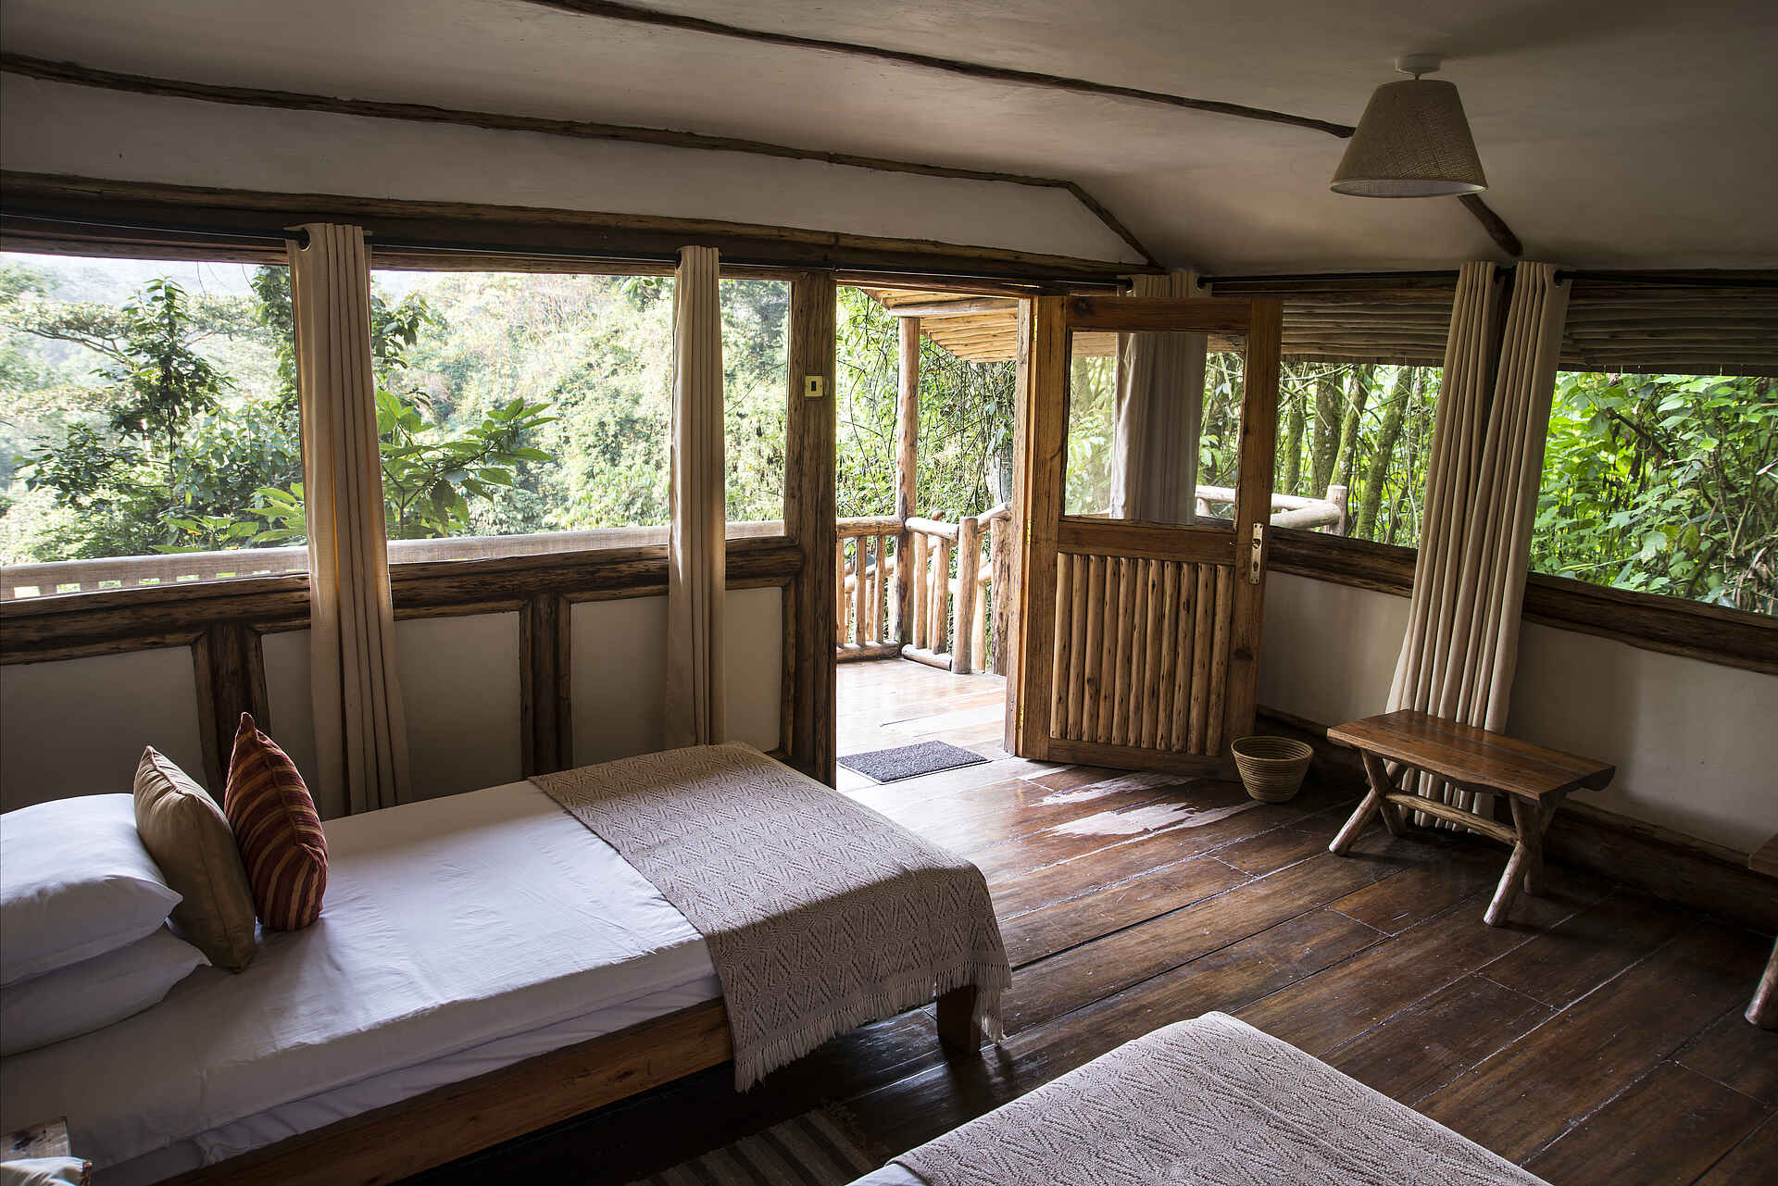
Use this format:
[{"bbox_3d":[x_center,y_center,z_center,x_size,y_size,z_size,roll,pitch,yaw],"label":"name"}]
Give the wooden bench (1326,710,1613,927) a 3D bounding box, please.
[{"bbox_3d":[1.959,0.759,4.115,0.490,0.470,0.735,-7,14,-33],"label":"wooden bench"}]

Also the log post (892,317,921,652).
[{"bbox_3d":[0.084,-0.579,6.714,0.120,1.917,0.120,1,12,0],"label":"log post"}]

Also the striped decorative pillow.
[{"bbox_3d":[-1.391,0.519,2.671,0.160,0.380,0.380,-13,18,-32],"label":"striped decorative pillow"}]

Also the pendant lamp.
[{"bbox_3d":[1.123,-1.012,2.562,0.310,0.270,0.310,-7,14,-33],"label":"pendant lamp"}]

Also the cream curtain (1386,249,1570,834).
[{"bbox_3d":[2.095,-0.111,4.232,0.150,2.050,0.430,-7,14,-33],"label":"cream curtain"}]

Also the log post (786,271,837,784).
[{"bbox_3d":[-0.288,-0.138,4.375,0.180,2.004,0.180,-7,14,-33],"label":"log post"}]

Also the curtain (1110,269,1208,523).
[{"bbox_3d":[1.128,-0.325,5.111,0.320,2.030,0.180,4,12,10],"label":"curtain"}]

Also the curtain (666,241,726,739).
[{"bbox_3d":[-0.657,-0.139,4.044,0.200,2.005,0.120,-7,14,-33],"label":"curtain"}]

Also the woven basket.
[{"bbox_3d":[1.575,0.725,4.832,0.320,0.220,0.320,1,12,0],"label":"woven basket"}]

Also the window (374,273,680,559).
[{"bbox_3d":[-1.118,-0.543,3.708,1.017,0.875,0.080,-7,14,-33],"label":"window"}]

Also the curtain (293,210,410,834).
[{"bbox_3d":[-1.559,-0.035,3.444,0.220,2.005,0.120,-7,14,-33],"label":"curtain"}]

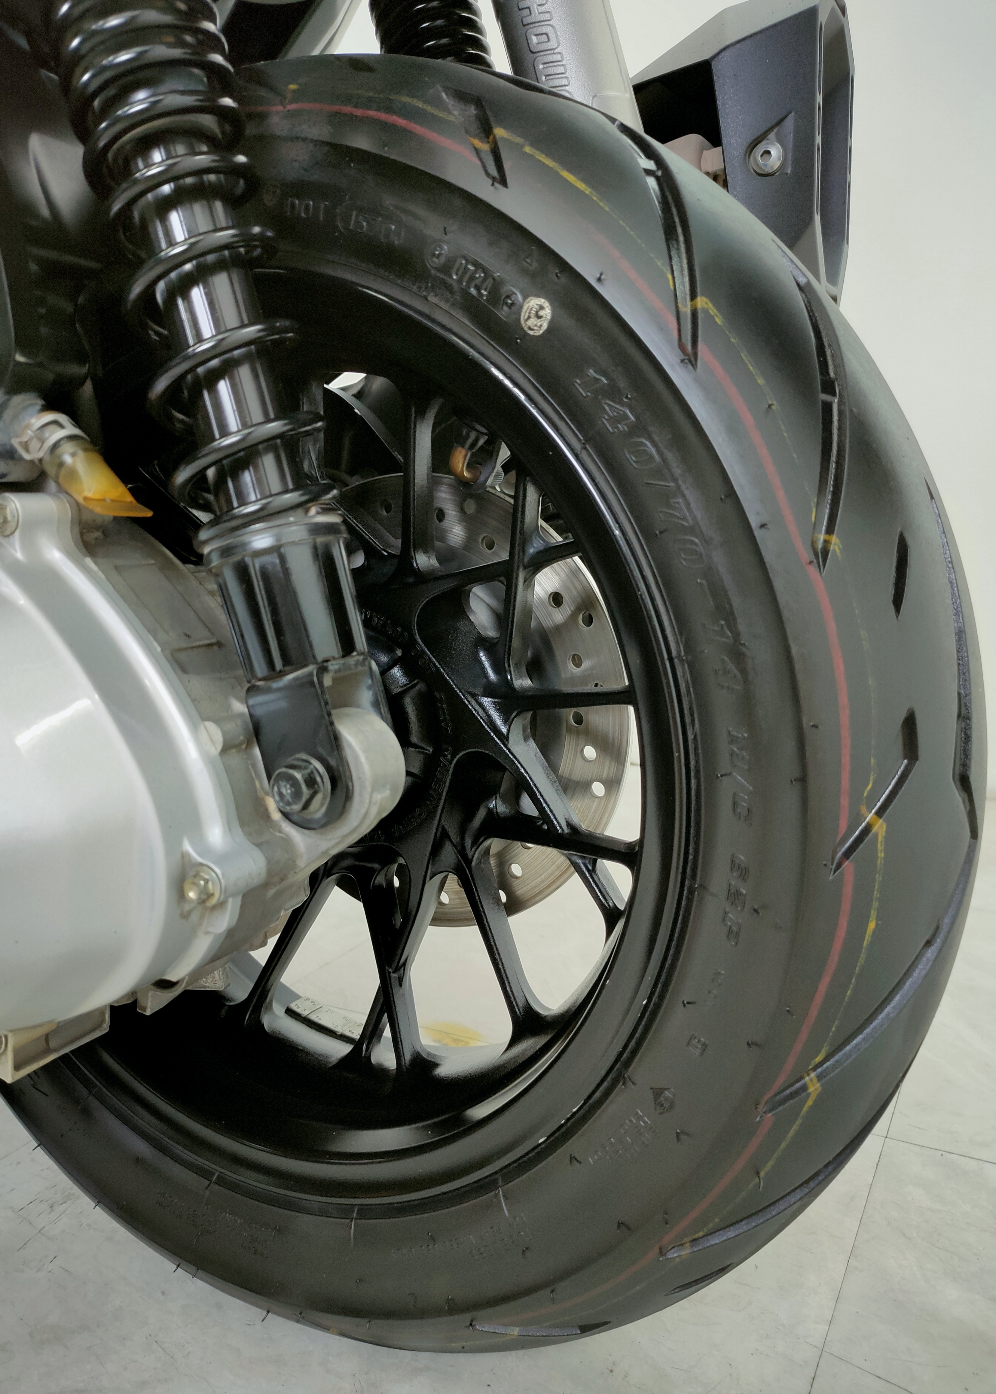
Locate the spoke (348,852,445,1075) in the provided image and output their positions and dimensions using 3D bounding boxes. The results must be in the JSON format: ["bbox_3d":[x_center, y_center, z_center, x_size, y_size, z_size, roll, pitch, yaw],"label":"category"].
[{"bbox_3d":[-0.045,0.122,0.599,0.043,0.097,0.021,-2,-12,29],"label":"spoke"}]

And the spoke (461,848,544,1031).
[{"bbox_3d":[0.002,0.108,0.569,0.018,0.011,0.084,15,42,-46],"label":"spoke"}]

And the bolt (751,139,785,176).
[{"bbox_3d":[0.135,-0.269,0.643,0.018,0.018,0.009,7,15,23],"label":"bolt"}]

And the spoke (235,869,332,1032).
[{"bbox_3d":[-0.102,0.121,0.628,0.011,0.084,0.018,26,-4,23],"label":"spoke"}]

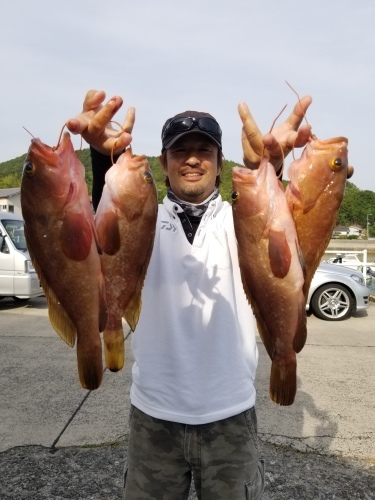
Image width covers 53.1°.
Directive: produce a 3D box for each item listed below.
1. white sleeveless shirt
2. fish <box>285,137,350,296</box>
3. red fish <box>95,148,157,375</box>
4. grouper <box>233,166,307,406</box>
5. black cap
[{"bbox_3d":[0.020,0.160,1.130,0.440,0.660,0.270,0,1,0],"label":"white sleeveless shirt"},{"bbox_3d":[0.215,-0.017,0.690,0.120,0.380,0.075,12,0,-13],"label":"fish"},{"bbox_3d":[-0.109,0.021,0.680,0.120,0.400,0.075,5,0,-30],"label":"red fish"},{"bbox_3d":[0.143,0.055,0.660,0.125,0.420,0.080,-6,0,35],"label":"grouper"},{"bbox_3d":[0.011,-0.335,1.060,0.180,0.135,0.260,0,1,-2],"label":"black cap"}]

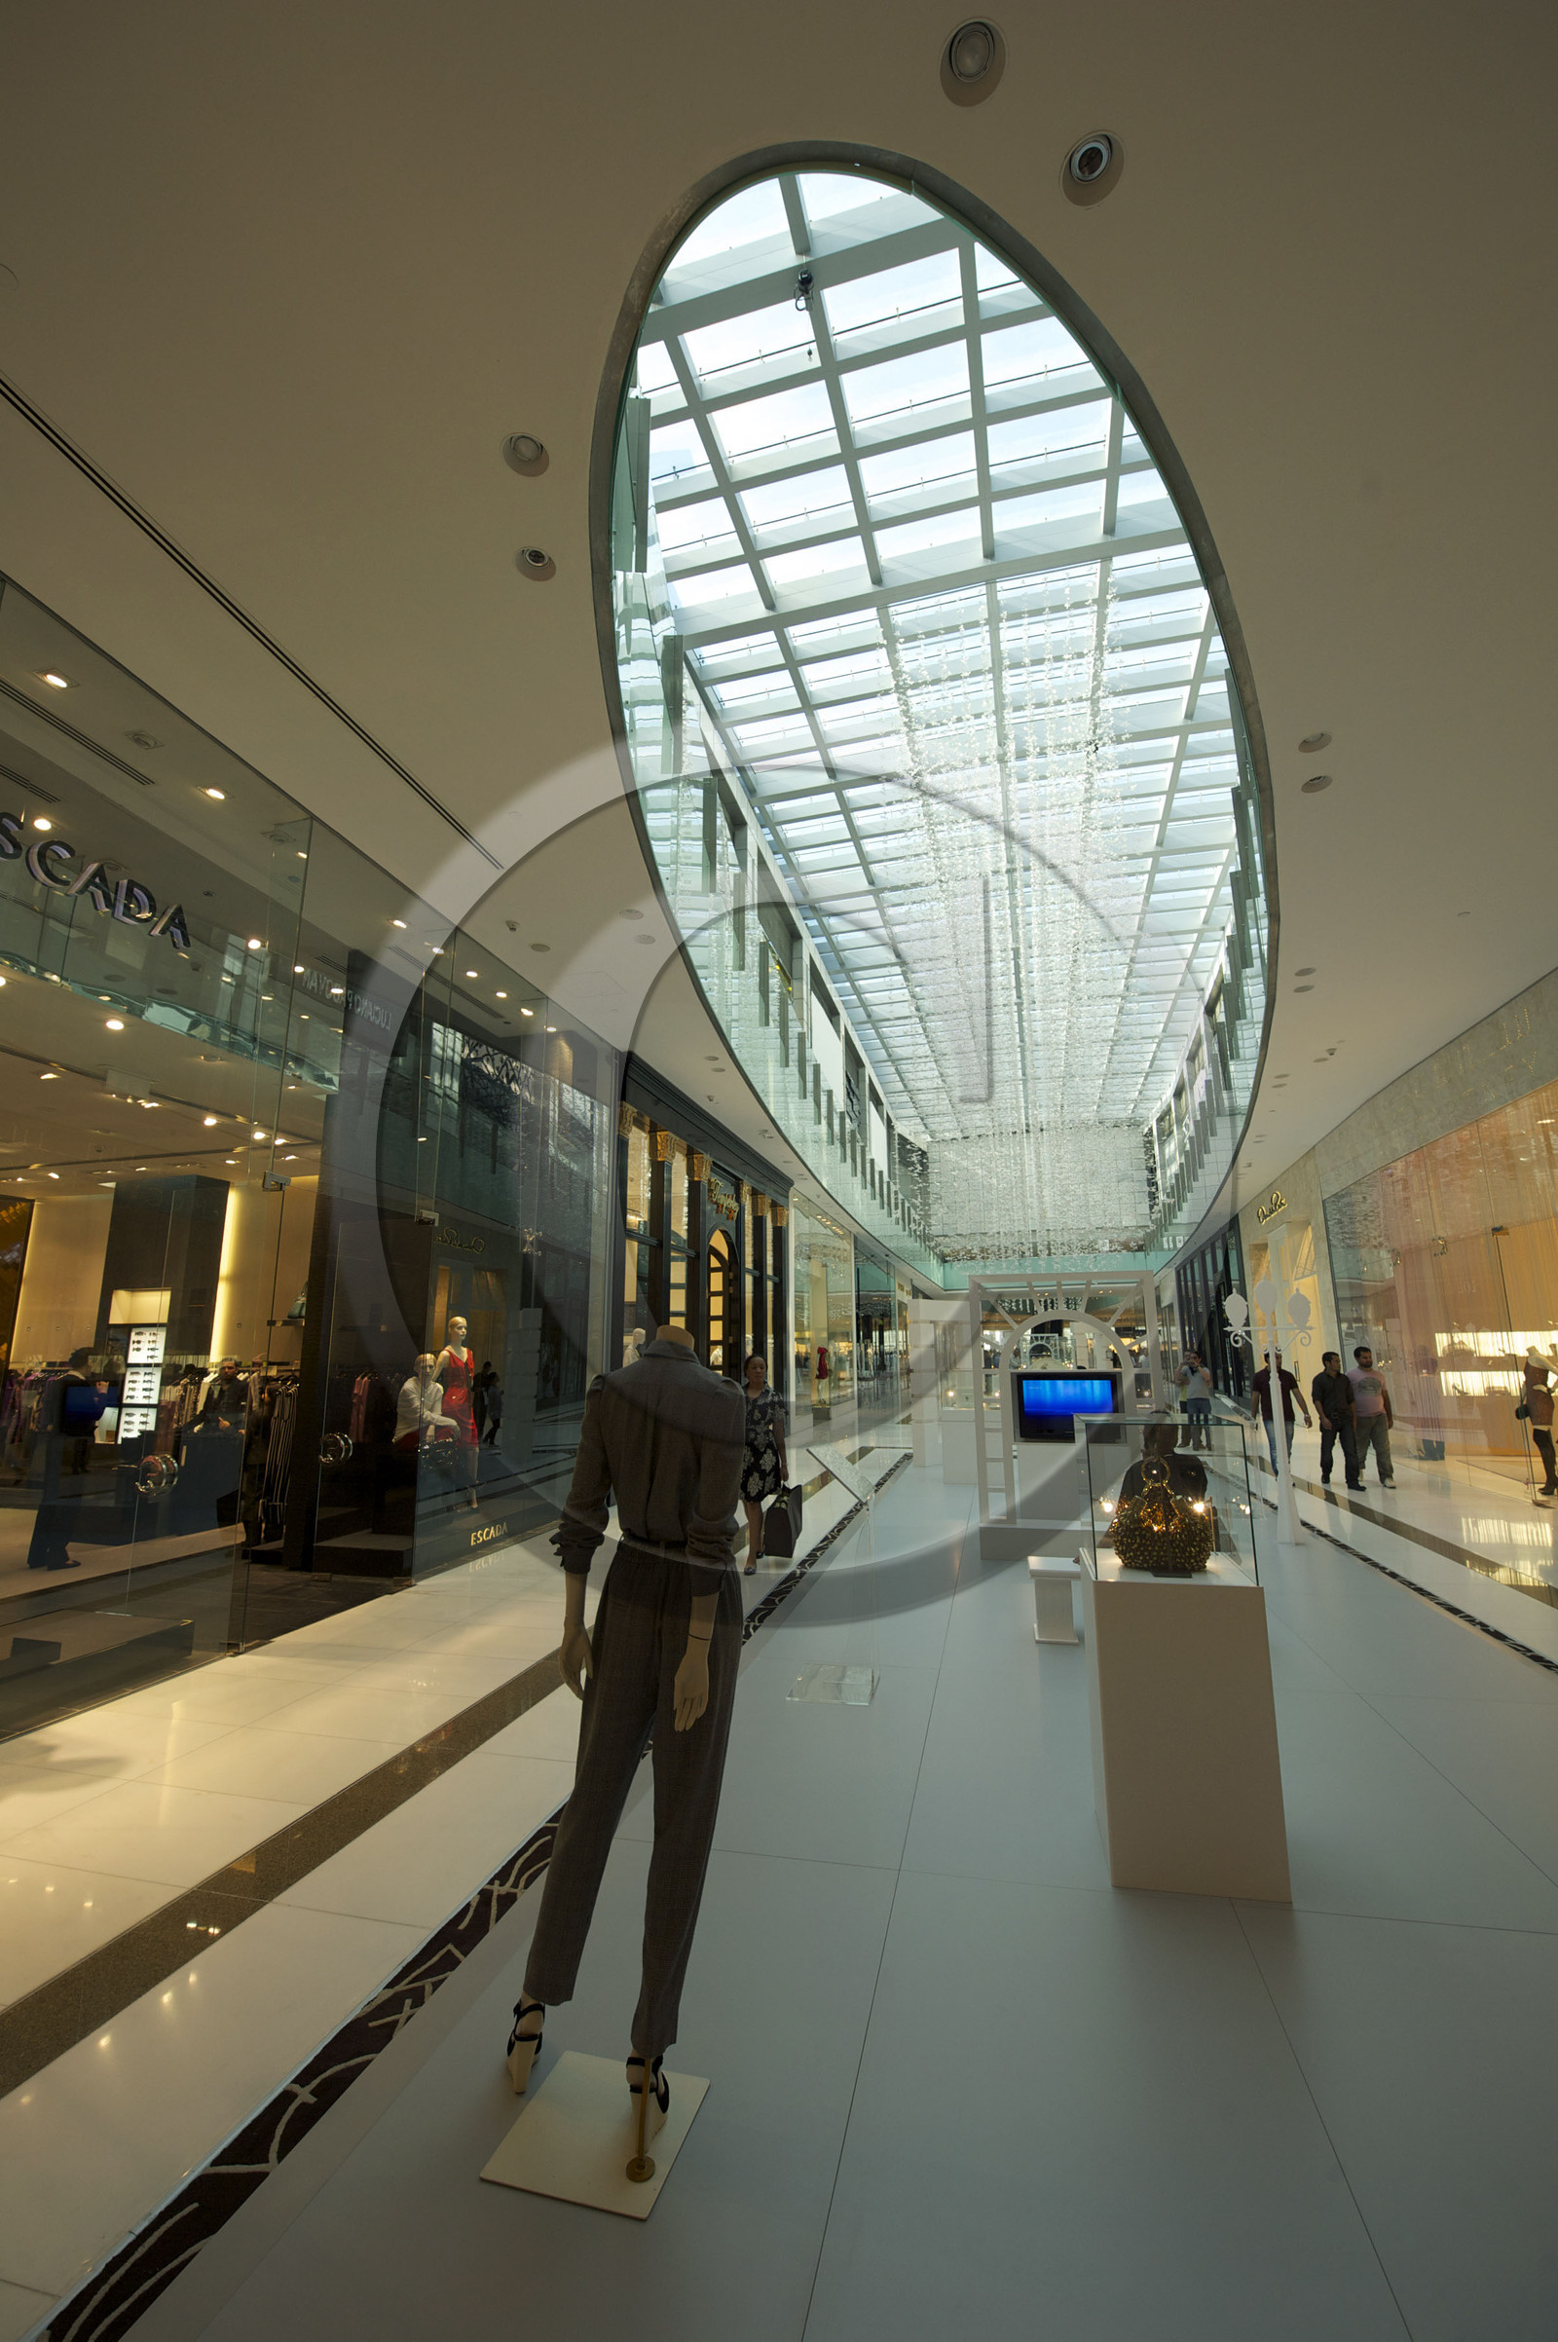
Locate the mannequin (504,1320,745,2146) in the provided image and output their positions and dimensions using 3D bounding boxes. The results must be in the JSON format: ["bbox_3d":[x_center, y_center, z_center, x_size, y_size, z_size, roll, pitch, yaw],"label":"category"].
[{"bbox_3d":[-0.340,1.217,2.201,0.520,1.678,0.363,-6,-13,24],"label":"mannequin"}]

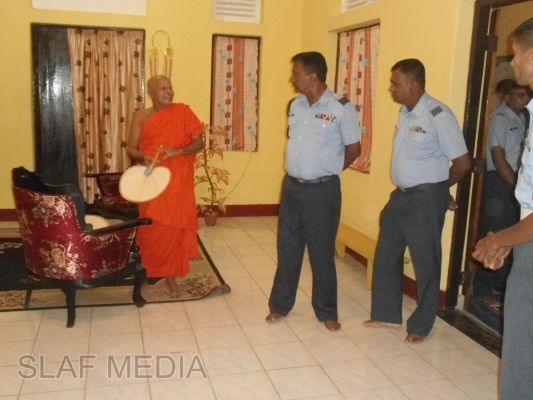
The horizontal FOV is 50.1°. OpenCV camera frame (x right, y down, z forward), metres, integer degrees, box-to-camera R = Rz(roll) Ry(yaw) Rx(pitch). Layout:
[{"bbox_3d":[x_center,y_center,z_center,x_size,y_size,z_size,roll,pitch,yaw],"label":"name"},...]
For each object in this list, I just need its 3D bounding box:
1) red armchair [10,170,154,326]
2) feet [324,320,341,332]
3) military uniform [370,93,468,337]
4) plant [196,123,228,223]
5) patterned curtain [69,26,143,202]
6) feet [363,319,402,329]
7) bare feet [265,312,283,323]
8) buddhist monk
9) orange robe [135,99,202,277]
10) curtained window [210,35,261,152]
[{"bbox_3d":[-1.250,0.244,3.775,0.680,0.970,0.740,10,13,38],"label":"red armchair"},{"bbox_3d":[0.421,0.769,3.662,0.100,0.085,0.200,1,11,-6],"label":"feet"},{"bbox_3d":[0.929,0.101,3.482,0.370,1.430,0.490,-7,14,-39],"label":"military uniform"},{"bbox_3d":[-0.610,-0.275,6.252,0.370,1.120,0.360,-1,11,-15],"label":"plant"},{"bbox_3d":[-1.708,-0.820,6.202,0.770,1.980,0.110,-1,11,-14],"label":"patterned curtain"},{"bbox_3d":[0.756,0.774,3.718,0.250,0.080,0.100,2,11,1],"label":"feet"},{"bbox_3d":[0.066,0.738,3.762,0.100,0.085,0.200,11,14,40],"label":"bare feet"},{"bbox_3d":[-0.739,-0.106,4.106,0.540,1.560,0.400,-1,11,-13],"label":"buddhist monk"},{"bbox_3d":[-0.715,-0.091,4.108,0.470,1.250,0.360,-1,11,-13],"label":"orange robe"},{"bbox_3d":[-0.350,-1.200,6.512,0.550,1.300,0.100,-1,11,-15],"label":"curtained window"}]

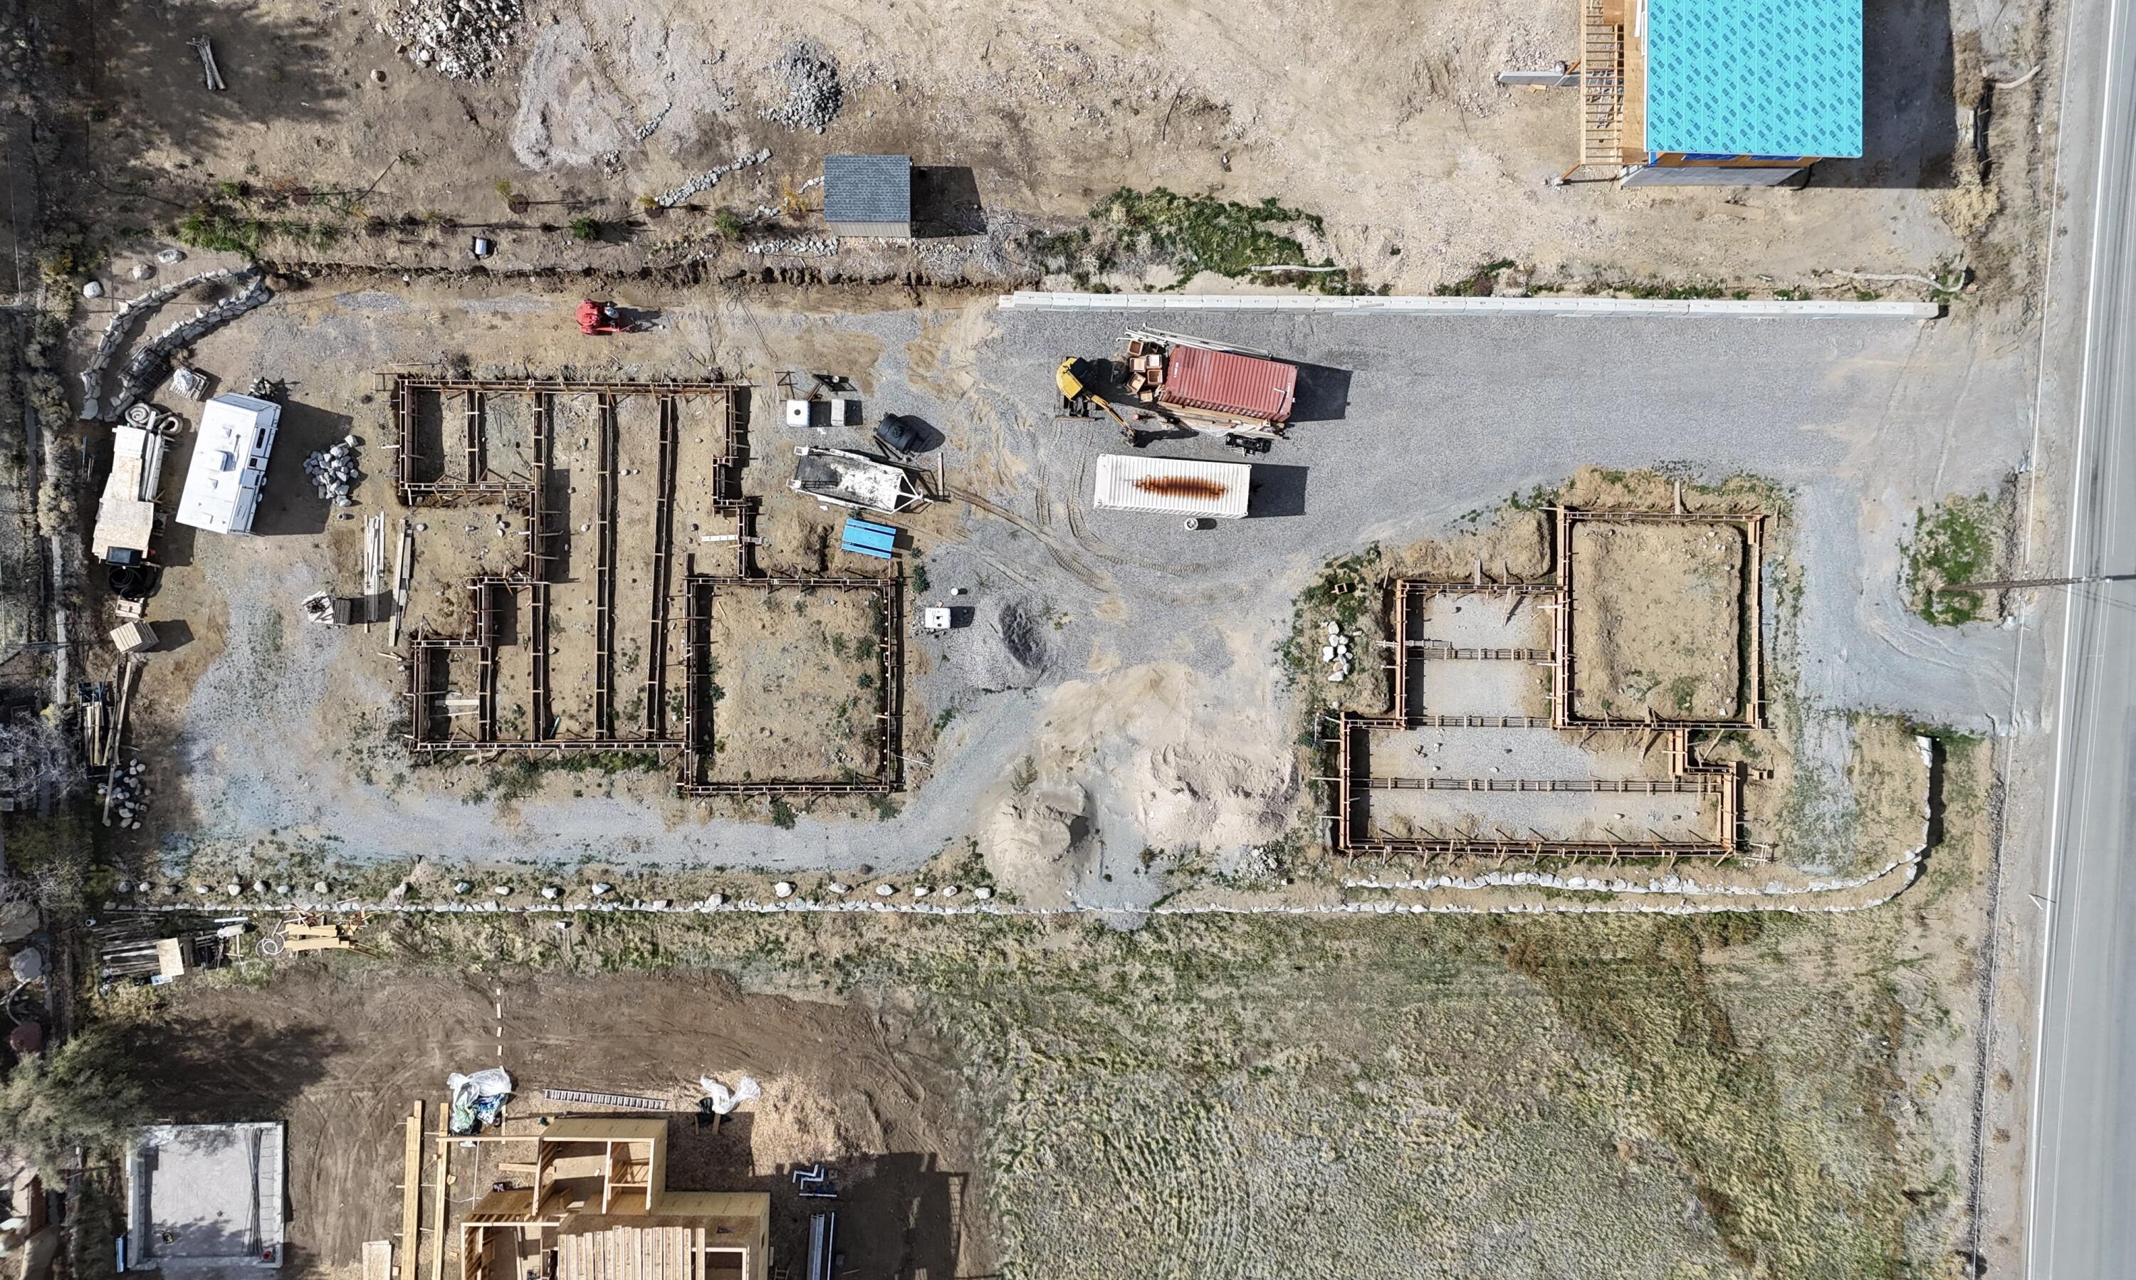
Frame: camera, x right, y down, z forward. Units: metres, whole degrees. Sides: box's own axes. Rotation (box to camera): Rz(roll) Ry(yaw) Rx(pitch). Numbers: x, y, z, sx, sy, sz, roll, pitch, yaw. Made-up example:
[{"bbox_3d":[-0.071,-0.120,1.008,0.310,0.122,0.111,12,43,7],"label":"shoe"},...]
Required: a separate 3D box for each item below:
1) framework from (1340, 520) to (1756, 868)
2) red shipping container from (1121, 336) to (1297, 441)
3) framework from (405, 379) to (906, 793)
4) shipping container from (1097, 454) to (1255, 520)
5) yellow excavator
[{"bbox_3d":[24.250,2.170,74.450,21.150,1.100,17.100,0,90,0],"label":"framework"},{"bbox_3d":[8.090,-12.680,73.700,6.060,2.590,2.440,10,90,0],"label":"red shipping container"},{"bbox_3d":[-21.070,-2.630,74.450,25.000,1.100,20.900,0,90,0],"label":"framework"},{"bbox_3d":[5.190,-7.540,73.700,7.360,2.590,2.440,4,90,0],"label":"shipping container"},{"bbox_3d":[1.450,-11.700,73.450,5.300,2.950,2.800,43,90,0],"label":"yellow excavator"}]

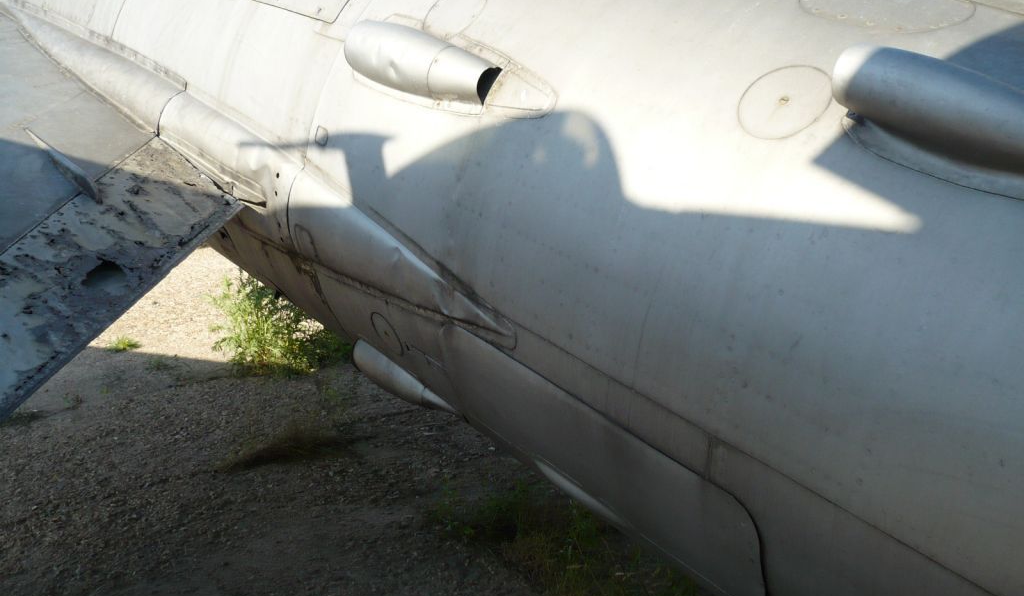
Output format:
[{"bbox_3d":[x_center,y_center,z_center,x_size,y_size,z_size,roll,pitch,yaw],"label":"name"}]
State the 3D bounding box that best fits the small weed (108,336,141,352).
[{"bbox_3d":[-1.848,0.222,4.938,0.148,0.066,0.104,0,26,0],"label":"small weed"}]

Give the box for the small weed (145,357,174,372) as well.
[{"bbox_3d":[-1.623,0.306,4.766,0.135,0.065,0.094,0,26,0],"label":"small weed"}]

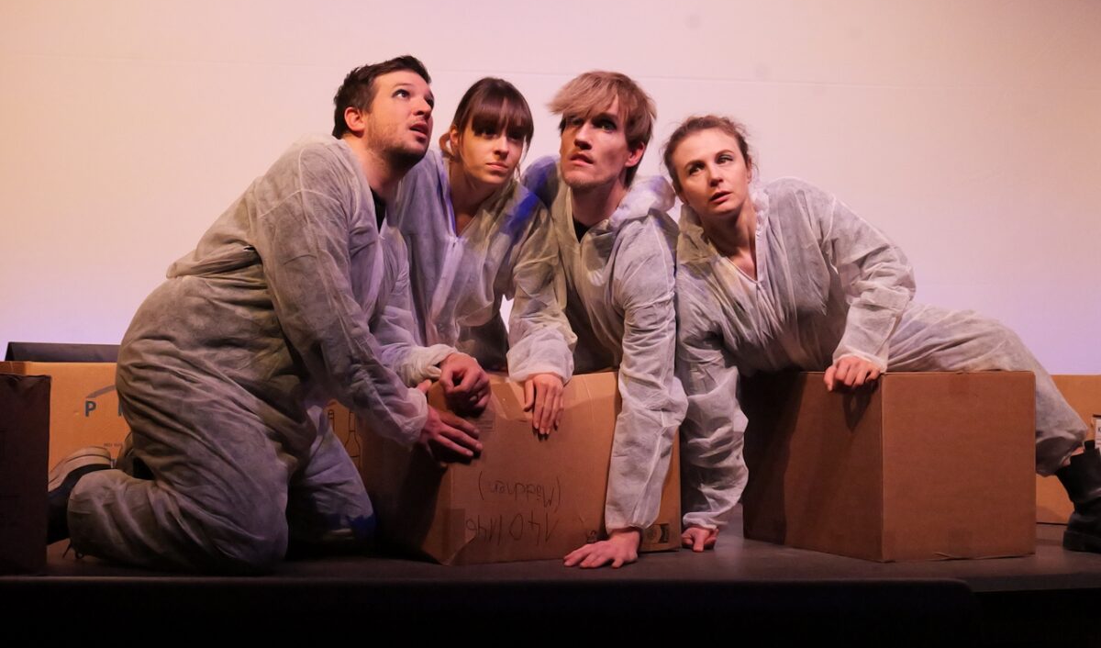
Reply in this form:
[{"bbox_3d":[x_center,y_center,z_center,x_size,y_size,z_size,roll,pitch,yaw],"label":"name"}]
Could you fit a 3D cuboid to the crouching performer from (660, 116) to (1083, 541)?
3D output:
[{"bbox_3d":[0.773,0.027,4.160,0.940,0.965,0.650,0,-1,20],"label":"crouching performer"}]

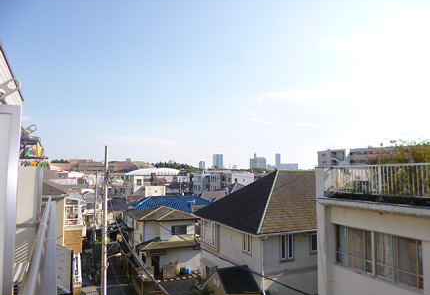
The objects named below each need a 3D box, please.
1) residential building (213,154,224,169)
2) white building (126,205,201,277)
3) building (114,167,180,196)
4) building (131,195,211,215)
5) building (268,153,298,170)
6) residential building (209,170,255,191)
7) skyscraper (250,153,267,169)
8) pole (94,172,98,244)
[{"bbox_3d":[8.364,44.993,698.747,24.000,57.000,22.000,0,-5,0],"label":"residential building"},{"bbox_3d":[-6.118,10.108,33.987,6.700,6.900,8.800,2,-6,-24],"label":"white building"},{"bbox_3d":[-17.271,11.825,74.269,15.000,11.000,10.000,2,-6,-20],"label":"building"},{"bbox_3d":[-6.090,11.230,47.000,13.200,7.000,8.300,2,-6,-24],"label":"building"},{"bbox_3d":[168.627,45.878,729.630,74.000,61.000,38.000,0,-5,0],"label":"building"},{"bbox_3d":[4.468,12.207,79.095,10.500,11.000,9.000,2,-6,-24],"label":"residential building"},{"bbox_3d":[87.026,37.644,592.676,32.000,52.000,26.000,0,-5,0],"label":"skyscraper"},{"bbox_3d":[-19.670,9.970,49.470,0.350,11.600,0.350,2,-6,-24],"label":"pole"}]

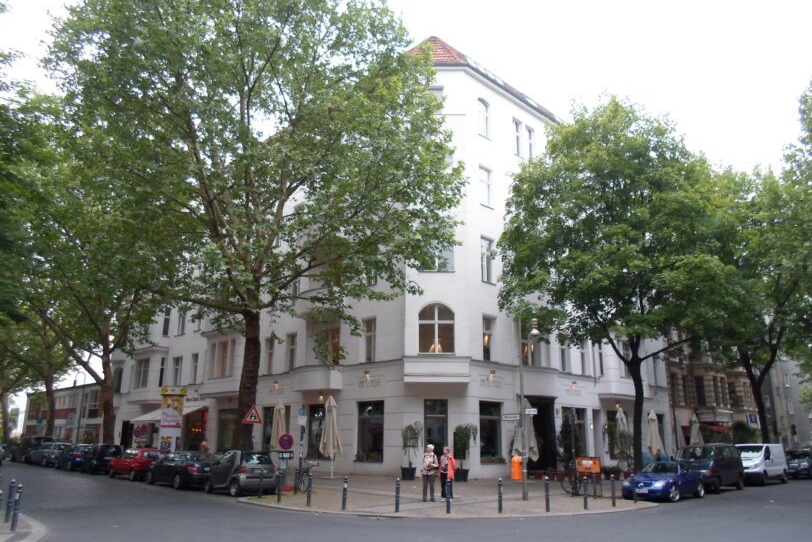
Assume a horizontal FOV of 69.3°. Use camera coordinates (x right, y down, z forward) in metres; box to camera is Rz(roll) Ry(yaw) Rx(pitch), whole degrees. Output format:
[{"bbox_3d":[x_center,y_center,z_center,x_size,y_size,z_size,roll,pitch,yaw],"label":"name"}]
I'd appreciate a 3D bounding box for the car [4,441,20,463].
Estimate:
[{"bbox_3d":[-32.033,15.362,49.604,1.760,1.470,4.300,15,-22,-41],"label":"car"}]

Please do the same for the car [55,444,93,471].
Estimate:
[{"bbox_3d":[-21.518,12.263,38.646,1.750,1.460,4.250,15,-22,-40],"label":"car"}]

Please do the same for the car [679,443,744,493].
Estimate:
[{"bbox_3d":[12.516,8.124,24.206,4.450,1.730,1.790,15,-21,-39],"label":"car"}]

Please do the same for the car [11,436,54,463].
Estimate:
[{"bbox_3d":[-26.356,12.612,41.497,4.500,1.720,1.800,-14,-22,41],"label":"car"}]

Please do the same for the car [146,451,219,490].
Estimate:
[{"bbox_3d":[-9.414,8.477,25.233,1.760,1.420,4.600,15,-22,-41],"label":"car"}]

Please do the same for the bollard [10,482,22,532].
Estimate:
[{"bbox_3d":[-6.831,4.154,10.330,0.100,0.840,0.100,1,-16,0],"label":"bollard"}]

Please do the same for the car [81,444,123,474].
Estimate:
[{"bbox_3d":[-17.564,11.039,34.440,1.760,1.520,4.250,15,-22,-40],"label":"car"}]

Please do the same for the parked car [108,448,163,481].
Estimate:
[{"bbox_3d":[-12.762,9.293,28.314,3.900,1.410,1.670,-14,-22,41],"label":"parked car"}]

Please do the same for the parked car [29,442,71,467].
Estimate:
[{"bbox_3d":[-23.396,12.044,38.842,4.150,1.490,1.730,-14,-22,41],"label":"parked car"}]

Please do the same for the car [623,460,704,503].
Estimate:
[{"bbox_3d":[9.385,7.607,21.430,1.730,1.280,4.020,-15,-22,42],"label":"car"}]

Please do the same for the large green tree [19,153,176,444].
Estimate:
[{"bbox_3d":[-20.146,2.476,41.194,11.000,21.500,11.000,15,-22,-41],"label":"large green tree"}]

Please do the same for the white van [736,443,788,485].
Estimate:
[{"bbox_3d":[17.709,9.841,30.043,1.920,1.960,4.800,-15,-22,42],"label":"white van"}]

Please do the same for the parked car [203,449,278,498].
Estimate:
[{"bbox_3d":[-6.091,7.469,21.883,2.720,1.540,1.560,-14,-22,41],"label":"parked car"}]

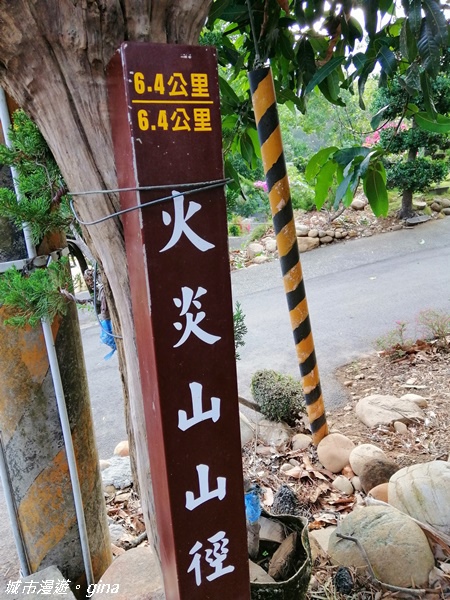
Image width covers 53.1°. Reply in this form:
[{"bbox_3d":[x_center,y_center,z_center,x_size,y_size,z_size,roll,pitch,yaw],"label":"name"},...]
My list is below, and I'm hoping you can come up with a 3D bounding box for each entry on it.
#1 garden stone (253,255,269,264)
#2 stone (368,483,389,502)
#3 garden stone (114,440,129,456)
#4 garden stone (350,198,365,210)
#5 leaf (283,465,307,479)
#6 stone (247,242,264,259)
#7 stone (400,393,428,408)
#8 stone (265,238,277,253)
[{"bbox_3d":[0.614,-0.701,7.800,0.290,0.160,0.220,-2,15,5],"label":"garden stone"},{"bbox_3d":[0.637,0.788,1.835,0.125,0.095,0.110,0,12,19],"label":"stone"},{"bbox_3d":[-0.548,0.797,2.420,0.105,0.085,0.095,-8,15,-15],"label":"garden stone"},{"bbox_3d":[3.246,-2.319,11.000,0.360,0.260,0.300,1,15,16],"label":"garden stone"},{"bbox_3d":[0.352,0.870,2.280,0.125,0.030,0.075,-2,15,8],"label":"leaf"},{"bbox_3d":[0.505,-0.807,7.393,0.290,0.240,0.250,-3,12,4],"label":"stone"},{"bbox_3d":[1.020,0.552,2.453,0.165,0.085,0.130,1,13,23],"label":"stone"},{"bbox_3d":[0.842,-1.001,8.200,0.250,0.220,0.220,-2,15,6],"label":"stone"}]

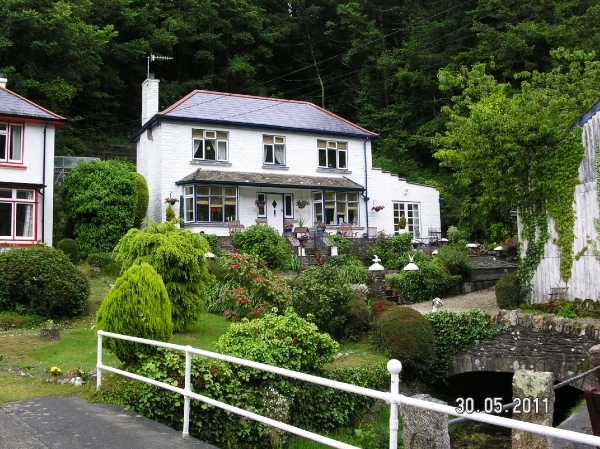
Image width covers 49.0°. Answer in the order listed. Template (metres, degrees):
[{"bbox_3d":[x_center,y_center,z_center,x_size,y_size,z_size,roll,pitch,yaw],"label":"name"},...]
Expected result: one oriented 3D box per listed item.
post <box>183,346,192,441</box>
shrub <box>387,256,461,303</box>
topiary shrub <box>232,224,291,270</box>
[{"bbox_3d":[-1.222,1.825,7.150,0.072,0.990,0.072,-1,-5,0],"label":"post"},{"bbox_3d":[3.903,1.738,20.800,2.300,1.450,1.500,1,-3,-25],"label":"shrub"},{"bbox_3d":[-1.492,0.891,25.500,2.247,1.782,2.135,-1,-5,0],"label":"topiary shrub"}]

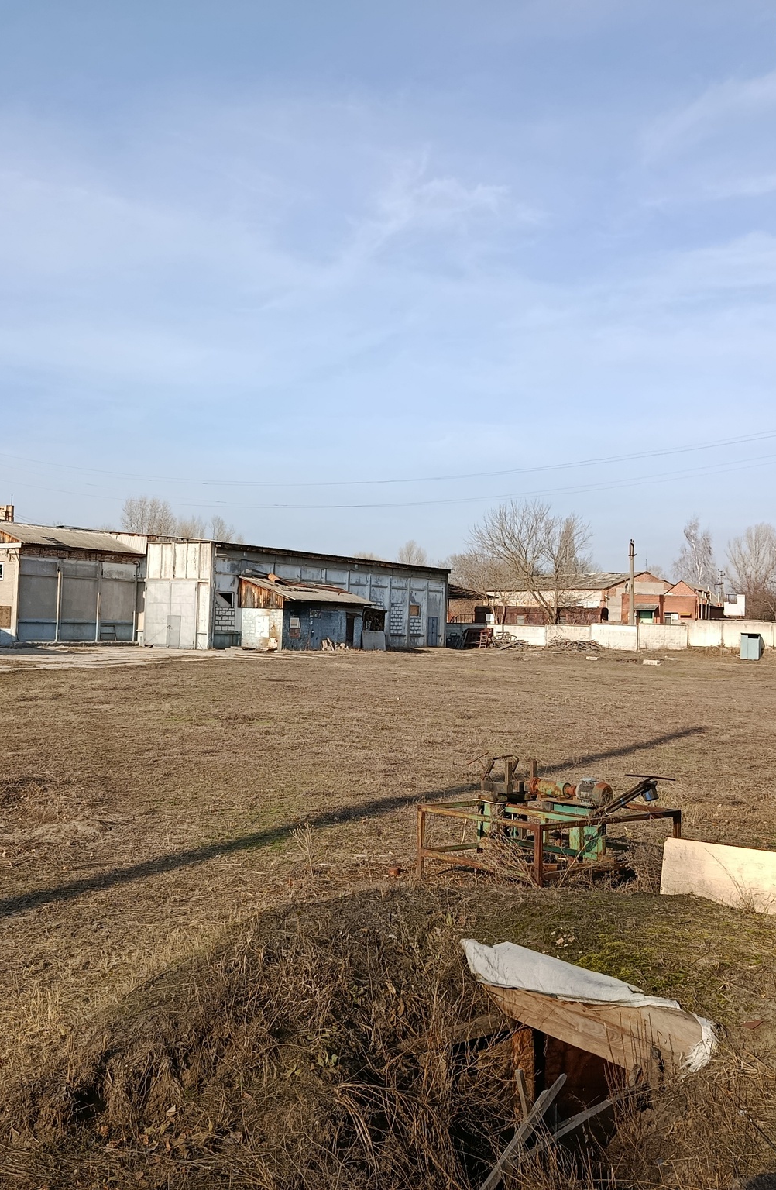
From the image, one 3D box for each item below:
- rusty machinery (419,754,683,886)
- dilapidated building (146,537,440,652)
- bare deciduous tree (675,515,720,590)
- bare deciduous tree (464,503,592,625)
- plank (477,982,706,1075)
[{"bbox_3d":[1.385,1.903,9.280,1.750,0.950,1.230,3,-2,-45],"label":"rusty machinery"},{"bbox_3d":[-5.329,0.529,82.402,6.500,6.700,30.300,1,-2,32],"label":"dilapidated building"},{"bbox_3d":[37.876,-1.714,135.000,5.400,15.700,5.400,2,-1,0],"label":"bare deciduous tree"},{"bbox_3d":[13.217,-1.878,102.000,11.200,13.400,10.200,2,-1,0],"label":"bare deciduous tree"},{"bbox_3d":[0.809,1.717,4.400,0.950,0.230,0.050,1,-1,34],"label":"plank"}]

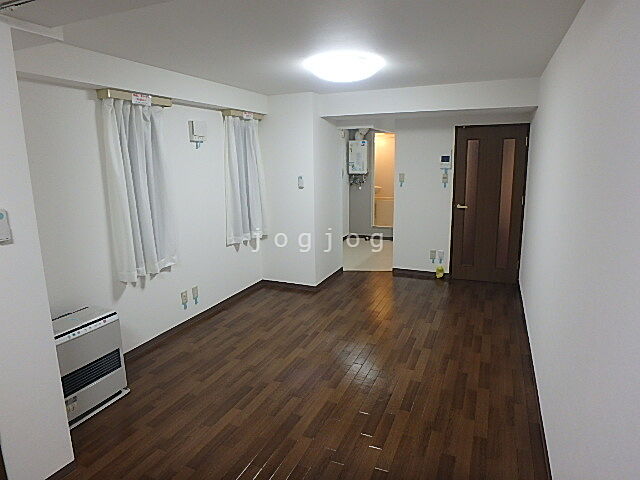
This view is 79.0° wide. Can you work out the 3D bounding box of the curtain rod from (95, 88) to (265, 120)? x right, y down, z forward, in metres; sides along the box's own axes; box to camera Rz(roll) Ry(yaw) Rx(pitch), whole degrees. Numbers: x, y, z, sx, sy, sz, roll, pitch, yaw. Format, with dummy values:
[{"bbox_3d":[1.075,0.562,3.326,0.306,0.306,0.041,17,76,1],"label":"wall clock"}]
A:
[{"bbox_3d":[-1.118,-1.223,3.631,0.129,0.065,2.021,4,13,24],"label":"curtain rod"}]

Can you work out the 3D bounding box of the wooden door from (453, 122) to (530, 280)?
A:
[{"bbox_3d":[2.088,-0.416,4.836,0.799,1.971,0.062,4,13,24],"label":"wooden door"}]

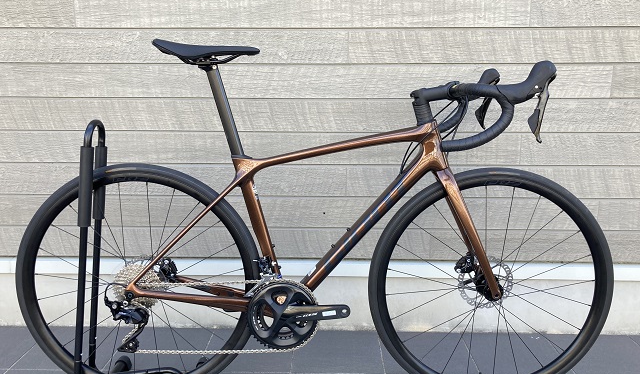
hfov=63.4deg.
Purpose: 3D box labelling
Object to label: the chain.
[{"bbox_3d":[-0.264,0.355,1.412,0.524,0.225,0.026,0,11,1],"label":"chain"}]

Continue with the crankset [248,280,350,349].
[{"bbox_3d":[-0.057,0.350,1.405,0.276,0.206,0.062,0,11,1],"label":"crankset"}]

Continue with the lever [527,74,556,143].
[{"bbox_3d":[0.484,-0.171,1.137,0.055,0.152,0.034,0,11,1],"label":"lever"}]

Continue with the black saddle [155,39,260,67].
[{"bbox_3d":[-0.287,-0.343,1.327,0.272,0.066,0.145,0,11,1],"label":"black saddle"}]

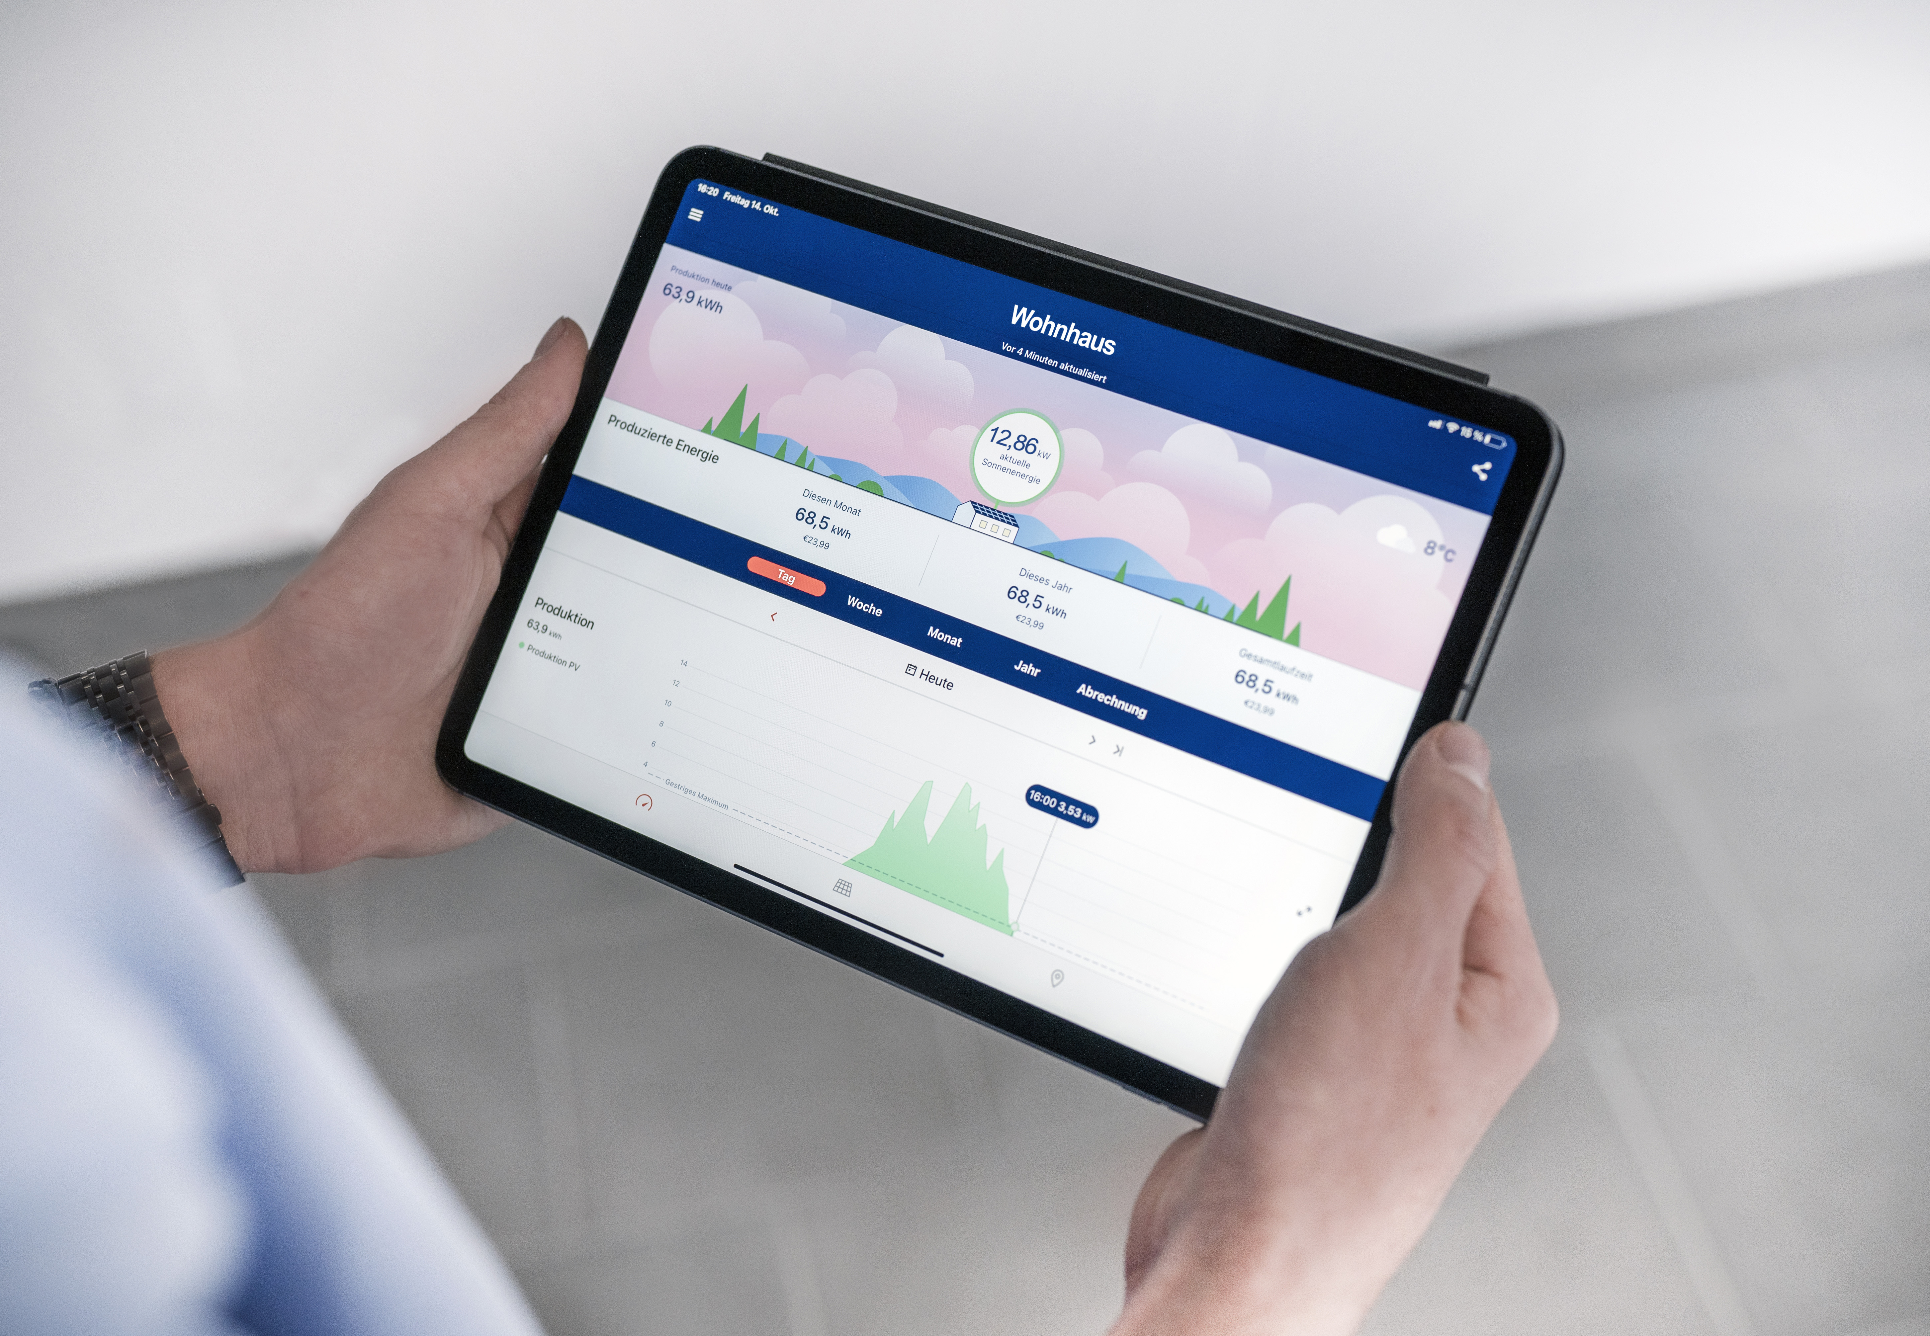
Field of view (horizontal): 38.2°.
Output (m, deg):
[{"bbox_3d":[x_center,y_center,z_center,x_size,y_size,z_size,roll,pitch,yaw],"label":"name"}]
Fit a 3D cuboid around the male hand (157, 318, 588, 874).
[{"bbox_3d":[-0.130,-0.015,0.733,0.186,0.068,0.114,-22,79,7],"label":"male hand"}]

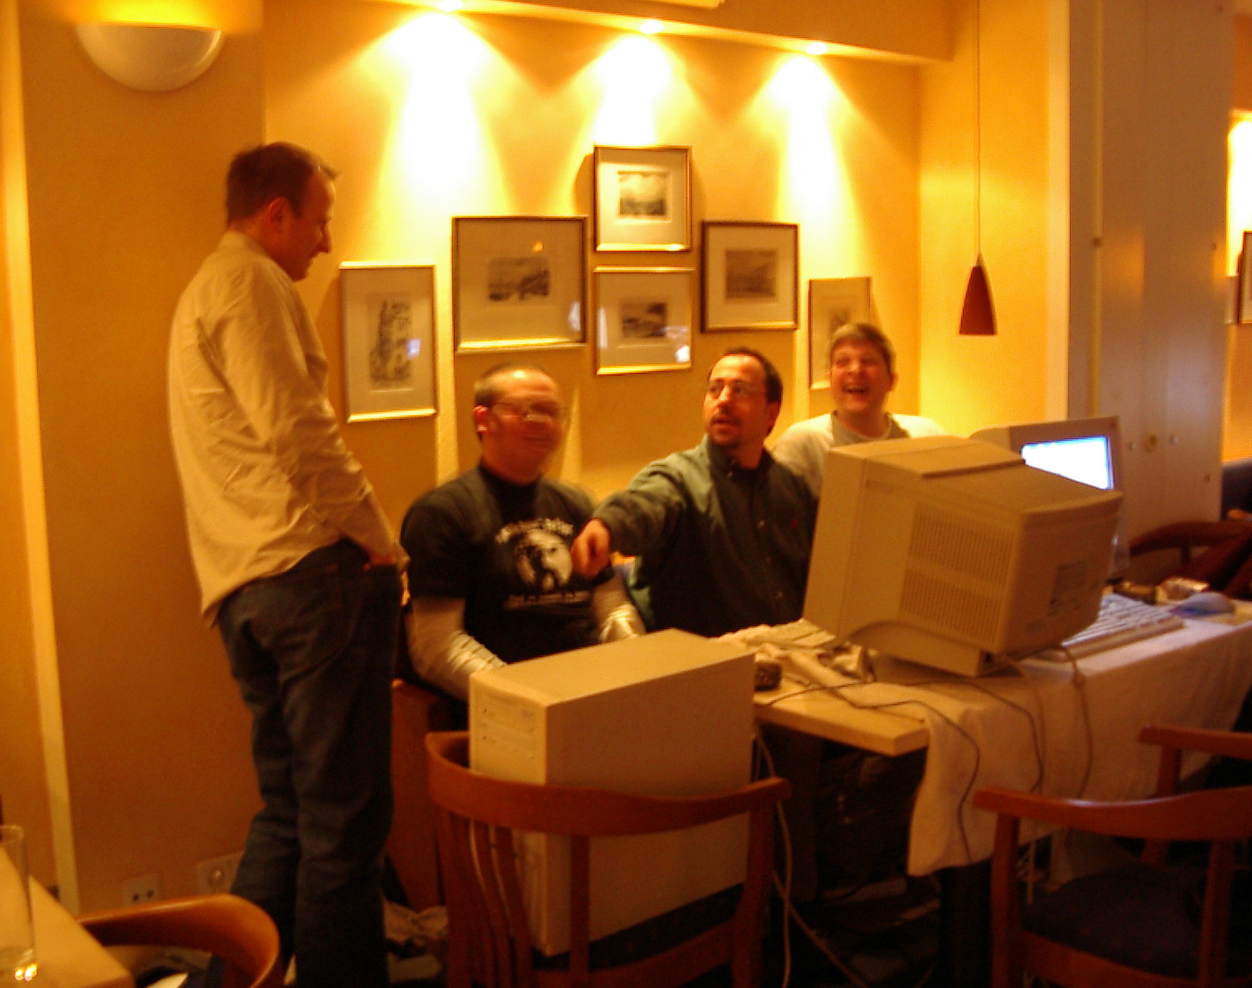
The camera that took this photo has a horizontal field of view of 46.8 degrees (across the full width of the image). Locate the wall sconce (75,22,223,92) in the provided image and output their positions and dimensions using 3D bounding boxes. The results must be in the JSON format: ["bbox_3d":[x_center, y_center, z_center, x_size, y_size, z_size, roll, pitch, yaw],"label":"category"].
[{"bbox_3d":[-0.918,-0.861,2.845,0.289,0.122,0.105,-6,8,-33],"label":"wall sconce"}]

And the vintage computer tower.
[{"bbox_3d":[-0.019,0.489,2.460,0.448,0.412,0.205,-7,12,-40],"label":"vintage computer tower"}]

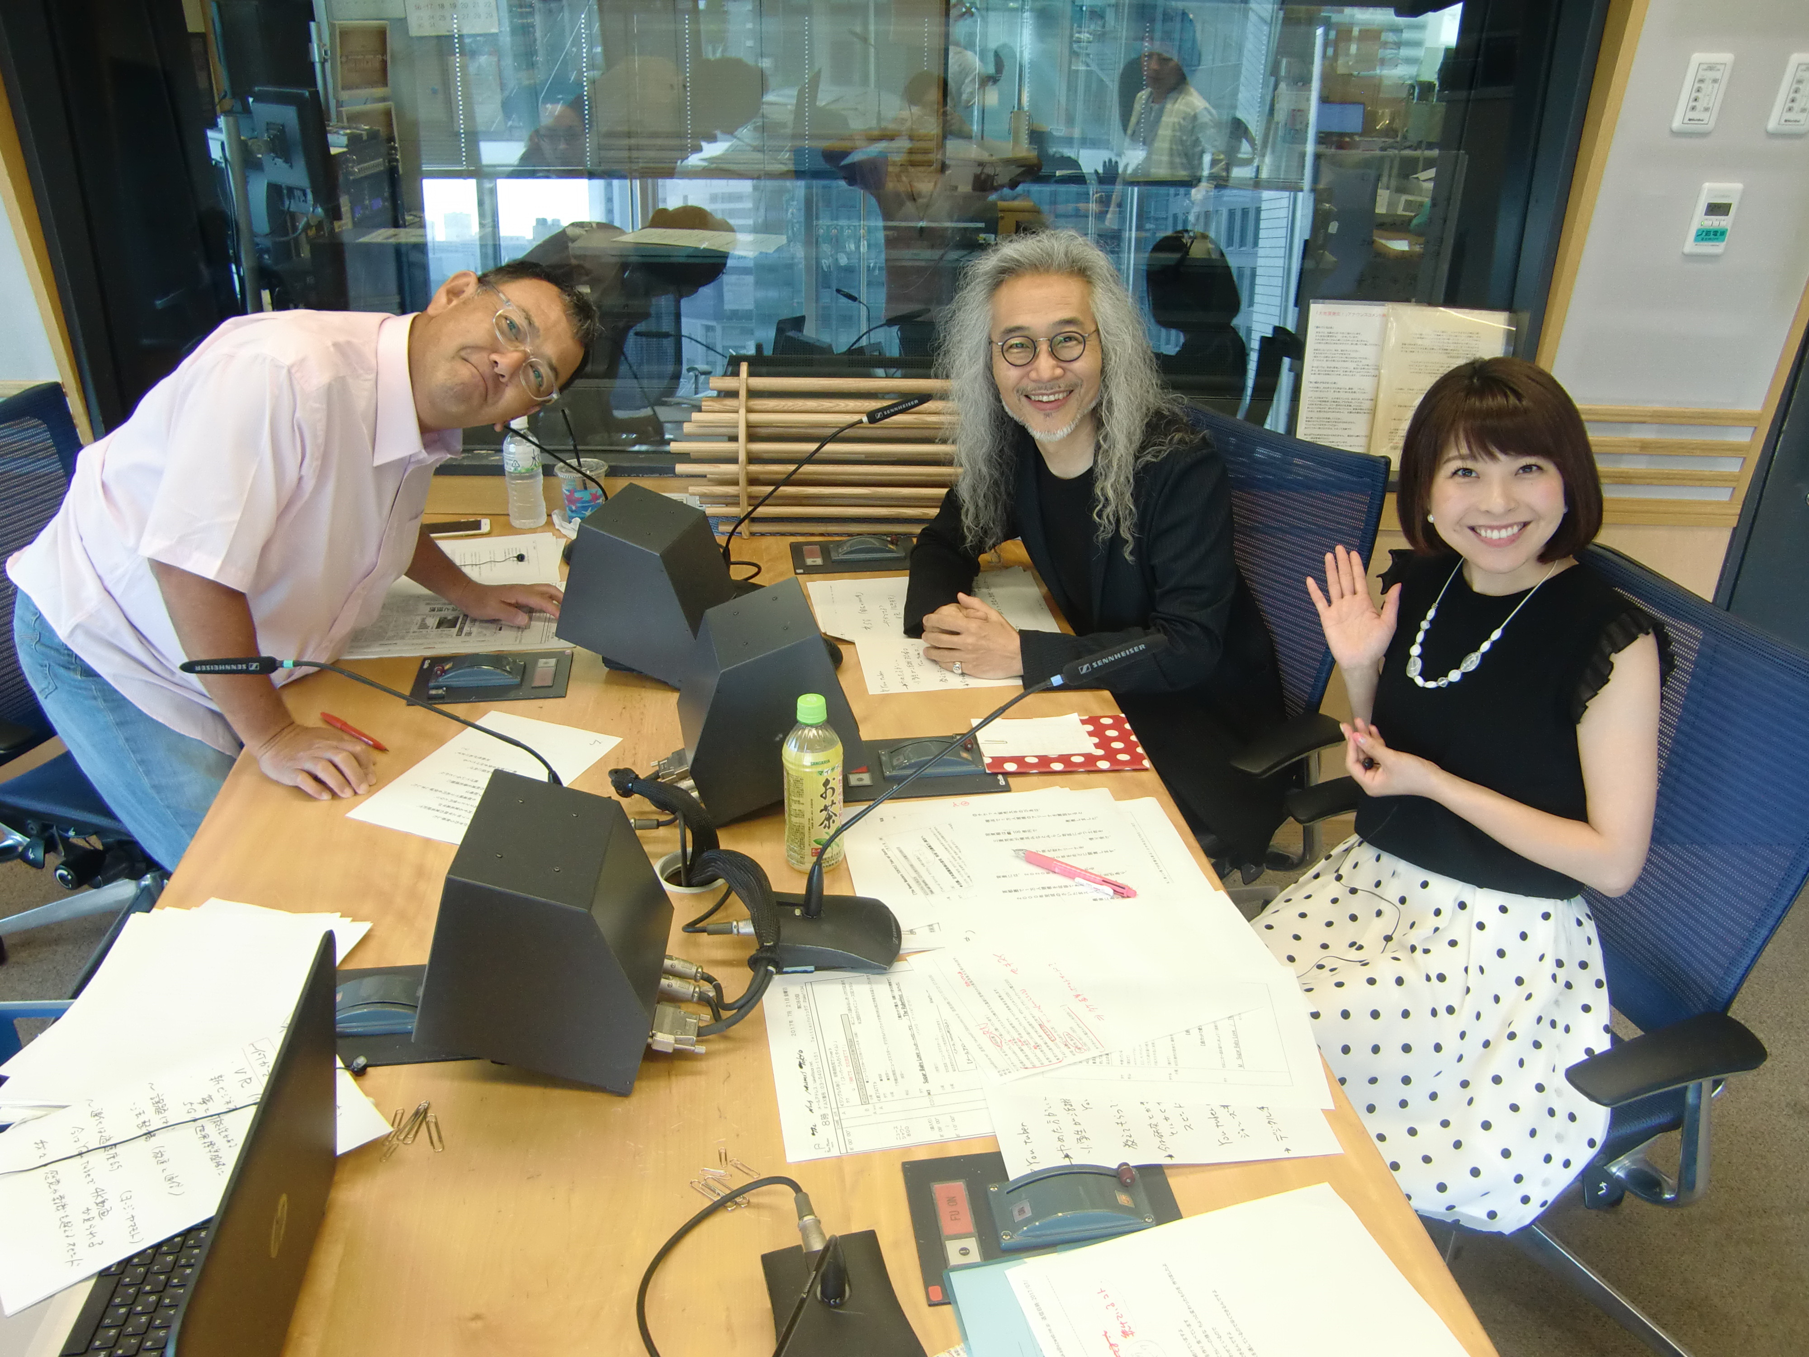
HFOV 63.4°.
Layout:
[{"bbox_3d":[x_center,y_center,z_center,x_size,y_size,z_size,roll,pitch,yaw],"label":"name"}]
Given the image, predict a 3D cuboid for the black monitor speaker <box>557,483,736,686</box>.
[{"bbox_3d":[-0.363,-0.135,2.122,0.202,0.203,0.177,19,28,5],"label":"black monitor speaker"}]

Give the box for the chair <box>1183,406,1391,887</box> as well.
[{"bbox_3d":[0.442,0.107,2.422,0.610,1.000,0.640,-18,31,-33],"label":"chair"}]

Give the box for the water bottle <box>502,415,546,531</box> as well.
[{"bbox_3d":[-0.697,-0.382,2.670,0.067,0.205,0.067,0,26,0],"label":"water bottle"}]

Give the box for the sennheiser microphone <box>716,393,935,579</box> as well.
[{"bbox_3d":[-0.148,-0.282,2.332,0.385,0.330,0.100,-1,26,-3],"label":"sennheiser microphone"}]

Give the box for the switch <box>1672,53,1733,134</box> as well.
[{"bbox_3d":[1.319,-0.965,2.416,0.070,0.120,0.012,2,32,3],"label":"switch"}]

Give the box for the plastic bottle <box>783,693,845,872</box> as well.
[{"bbox_3d":[-0.103,0.115,1.664,0.068,0.205,0.068,0,26,0],"label":"plastic bottle"}]

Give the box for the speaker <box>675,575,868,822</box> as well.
[{"bbox_3d":[-0.178,0.027,1.792,0.202,0.203,0.177,-18,29,-6],"label":"speaker"}]

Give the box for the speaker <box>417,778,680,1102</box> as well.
[{"bbox_3d":[-0.323,0.234,1.364,0.202,0.203,0.177,12,25,-8],"label":"speaker"}]

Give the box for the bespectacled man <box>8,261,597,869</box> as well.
[{"bbox_3d":[-0.807,0.072,2.127,0.840,1.305,0.700,4,26,7],"label":"bespectacled man"}]

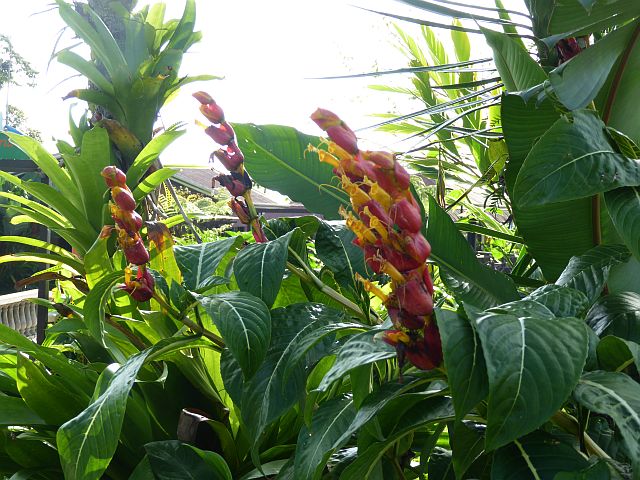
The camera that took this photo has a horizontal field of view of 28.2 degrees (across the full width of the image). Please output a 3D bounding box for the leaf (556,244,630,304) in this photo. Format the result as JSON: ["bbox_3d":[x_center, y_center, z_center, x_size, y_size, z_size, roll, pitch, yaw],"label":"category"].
[{"bbox_3d":[0.397,0.051,1.850,0.107,0.087,0.090,0,3,0],"label":"leaf"}]

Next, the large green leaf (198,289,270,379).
[{"bbox_3d":[-0.123,0.139,1.850,0.105,0.129,0.080,0,3,0],"label":"large green leaf"}]

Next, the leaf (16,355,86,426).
[{"bbox_3d":[-0.409,0.229,1.950,0.109,0.113,0.100,0,3,0],"label":"leaf"}]

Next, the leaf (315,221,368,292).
[{"bbox_3d":[0.036,0.028,2.050,0.089,0.118,0.080,1,3,10],"label":"leaf"}]

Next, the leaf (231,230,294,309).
[{"bbox_3d":[-0.087,0.048,2.000,0.099,0.124,0.070,1,3,10],"label":"leaf"}]

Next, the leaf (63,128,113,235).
[{"bbox_3d":[-0.428,-0.110,2.350,0.091,0.197,0.090,0,3,0],"label":"leaf"}]

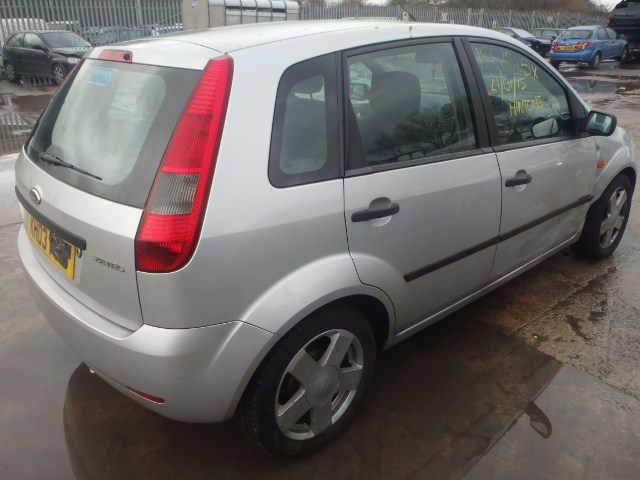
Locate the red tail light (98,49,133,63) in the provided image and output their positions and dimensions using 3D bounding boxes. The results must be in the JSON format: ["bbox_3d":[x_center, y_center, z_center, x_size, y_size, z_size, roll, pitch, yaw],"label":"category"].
[{"bbox_3d":[-0.718,-0.652,1.832,0.045,0.045,0.280,-19,28,-38],"label":"red tail light"}]

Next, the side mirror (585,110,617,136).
[{"bbox_3d":[1.423,-0.593,2.628,0.095,0.130,0.175,-13,25,-27],"label":"side mirror"}]

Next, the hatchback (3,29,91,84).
[{"bbox_3d":[-8.056,-5.636,15.969,3.900,1.460,1.690,13,26,30],"label":"hatchback"}]

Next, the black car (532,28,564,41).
[{"bbox_3d":[12.821,-11.069,29.009,1.700,1.430,4.100,-20,29,-38],"label":"black car"}]

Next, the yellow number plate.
[{"bbox_3d":[-0.967,0.005,1.848,0.016,0.111,0.520,-9,22,-41],"label":"yellow number plate"}]

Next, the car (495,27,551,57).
[{"bbox_3d":[8.507,-9.068,23.977,1.680,1.430,3.900,-14,25,-29],"label":"car"}]

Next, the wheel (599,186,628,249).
[{"bbox_3d":[1.837,-0.154,3.349,0.410,0.410,0.140,-19,28,-38],"label":"wheel"}]

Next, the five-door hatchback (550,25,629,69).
[{"bbox_3d":[10.512,-7.544,20.061,4.290,1.450,1.725,-19,28,-38],"label":"five-door hatchback"}]

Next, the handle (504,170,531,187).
[{"bbox_3d":[0.906,-0.280,2.337,0.220,0.062,0.047,-19,28,-38],"label":"handle"}]

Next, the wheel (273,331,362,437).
[{"bbox_3d":[-0.031,0.487,1.839,0.410,0.410,0.140,-19,28,-38],"label":"wheel"}]

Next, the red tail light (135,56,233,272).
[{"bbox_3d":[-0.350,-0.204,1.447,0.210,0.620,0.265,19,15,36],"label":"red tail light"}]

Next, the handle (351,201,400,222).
[{"bbox_3d":[0.190,-0.094,1.730,0.220,0.062,0.047,-19,28,-38],"label":"handle"}]

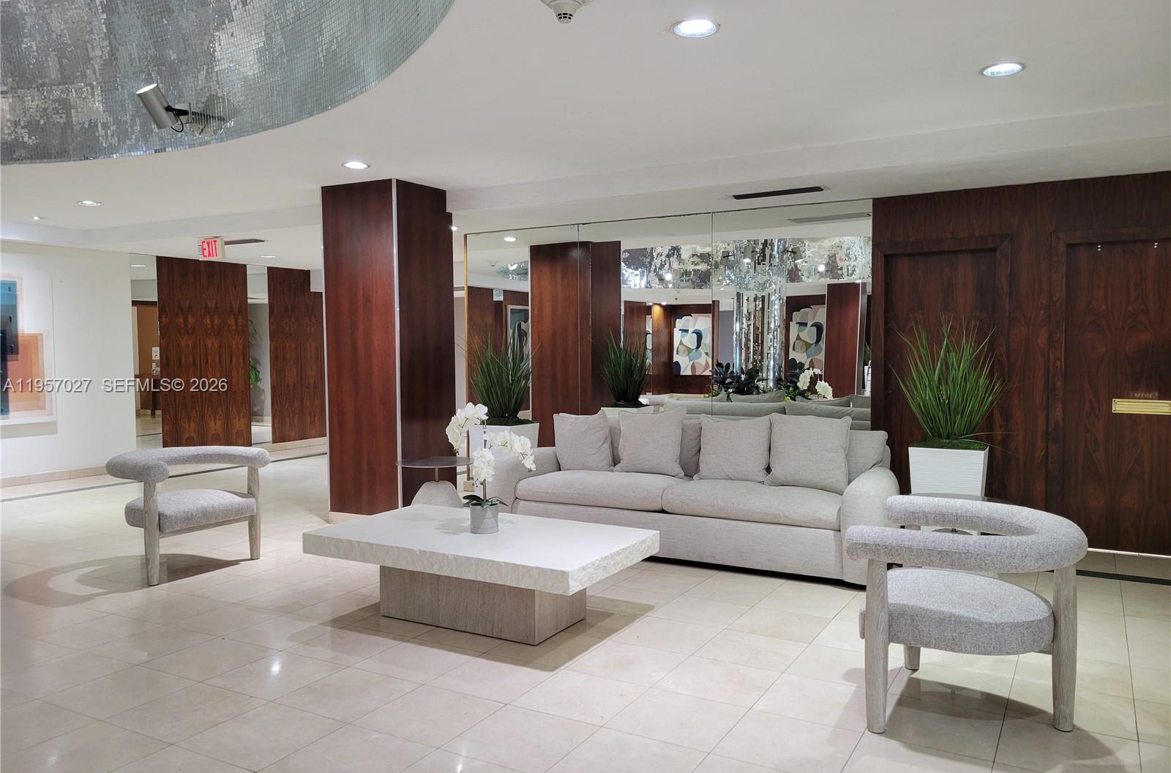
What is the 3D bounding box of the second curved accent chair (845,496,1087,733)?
[{"bbox_3d":[1.405,0.827,3.206,0.736,0.716,0.807,1,3,30],"label":"second curved accent chair"}]

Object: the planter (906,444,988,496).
[{"bbox_3d":[2.098,0.713,5.089,0.400,0.756,0.400,1,3,30],"label":"planter"}]

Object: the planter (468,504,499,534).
[{"bbox_3d":[-0.500,0.657,4.367,0.141,0.126,0.141,0,3,0],"label":"planter"}]

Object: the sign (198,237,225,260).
[{"bbox_3d":[-3.548,-1.307,8.350,0.315,0.200,0.060,1,3,30],"label":"sign"}]

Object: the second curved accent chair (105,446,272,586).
[{"bbox_3d":[-2.460,0.755,5.413,0.740,0.716,0.807,1,3,30],"label":"second curved accent chair"}]

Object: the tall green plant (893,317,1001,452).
[{"bbox_3d":[2.091,-0.036,5.054,0.610,0.750,0.600,1,3,30],"label":"tall green plant"}]

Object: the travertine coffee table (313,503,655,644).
[{"bbox_3d":[-0.520,0.934,4.354,1.554,0.425,0.843,1,3,30],"label":"travertine coffee table"}]

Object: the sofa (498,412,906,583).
[{"bbox_3d":[0.670,0.632,5.797,2.596,0.874,0.915,1,3,30],"label":"sofa"}]

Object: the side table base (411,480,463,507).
[{"bbox_3d":[-1.036,0.862,6.137,0.500,0.400,0.500,1,3,30],"label":"side table base"}]

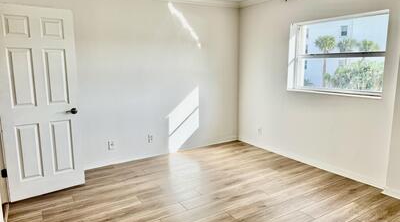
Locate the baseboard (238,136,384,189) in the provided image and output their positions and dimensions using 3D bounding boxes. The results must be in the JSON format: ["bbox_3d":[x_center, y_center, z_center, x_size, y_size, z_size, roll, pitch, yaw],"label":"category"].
[{"bbox_3d":[1.352,0.658,4.080,0.018,0.100,2.481,-7,12,-31],"label":"baseboard"}]

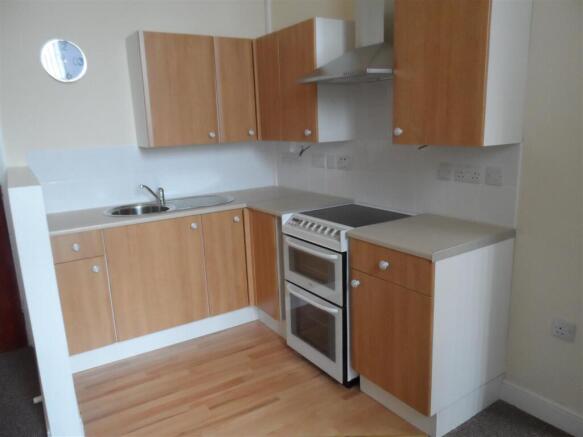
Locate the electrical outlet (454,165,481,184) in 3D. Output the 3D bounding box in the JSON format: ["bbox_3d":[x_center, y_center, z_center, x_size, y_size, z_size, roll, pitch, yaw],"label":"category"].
[{"bbox_3d":[0.891,-0.221,2.040,0.012,0.088,0.146,-10,15,-33],"label":"electrical outlet"}]

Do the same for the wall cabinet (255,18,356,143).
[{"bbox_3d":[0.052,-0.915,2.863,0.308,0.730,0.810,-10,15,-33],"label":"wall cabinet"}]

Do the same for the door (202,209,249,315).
[{"bbox_3d":[-0.457,0.301,2.818,0.306,0.710,0.020,-10,15,-33],"label":"door"}]

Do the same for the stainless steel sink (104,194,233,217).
[{"bbox_3d":[-0.829,-0.012,2.872,0.870,0.160,0.460,-10,15,-31],"label":"stainless steel sink"}]

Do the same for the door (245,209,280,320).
[{"bbox_3d":[-0.176,0.316,2.807,0.020,0.715,0.305,-11,16,-34],"label":"door"}]

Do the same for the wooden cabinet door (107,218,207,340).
[{"bbox_3d":[-0.841,0.382,2.610,0.596,0.715,0.020,-10,15,-31],"label":"wooden cabinet door"}]

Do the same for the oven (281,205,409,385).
[{"bbox_3d":[0.368,0.429,2.491,0.620,0.900,0.535,-11,16,-34],"label":"oven"}]

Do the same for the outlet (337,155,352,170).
[{"bbox_3d":[0.370,-0.383,2.793,0.012,0.094,0.145,-10,15,-33],"label":"outlet"}]

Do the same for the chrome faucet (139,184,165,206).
[{"bbox_3d":[-0.949,-0.154,2.784,0.050,0.156,0.200,5,14,31],"label":"chrome faucet"}]

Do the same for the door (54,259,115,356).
[{"bbox_3d":[-1.205,0.508,2.343,0.295,0.553,0.020,-10,15,-33],"label":"door"}]

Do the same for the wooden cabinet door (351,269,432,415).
[{"bbox_3d":[0.466,0.570,1.956,0.020,0.570,0.492,-11,16,-34],"label":"wooden cabinet door"}]

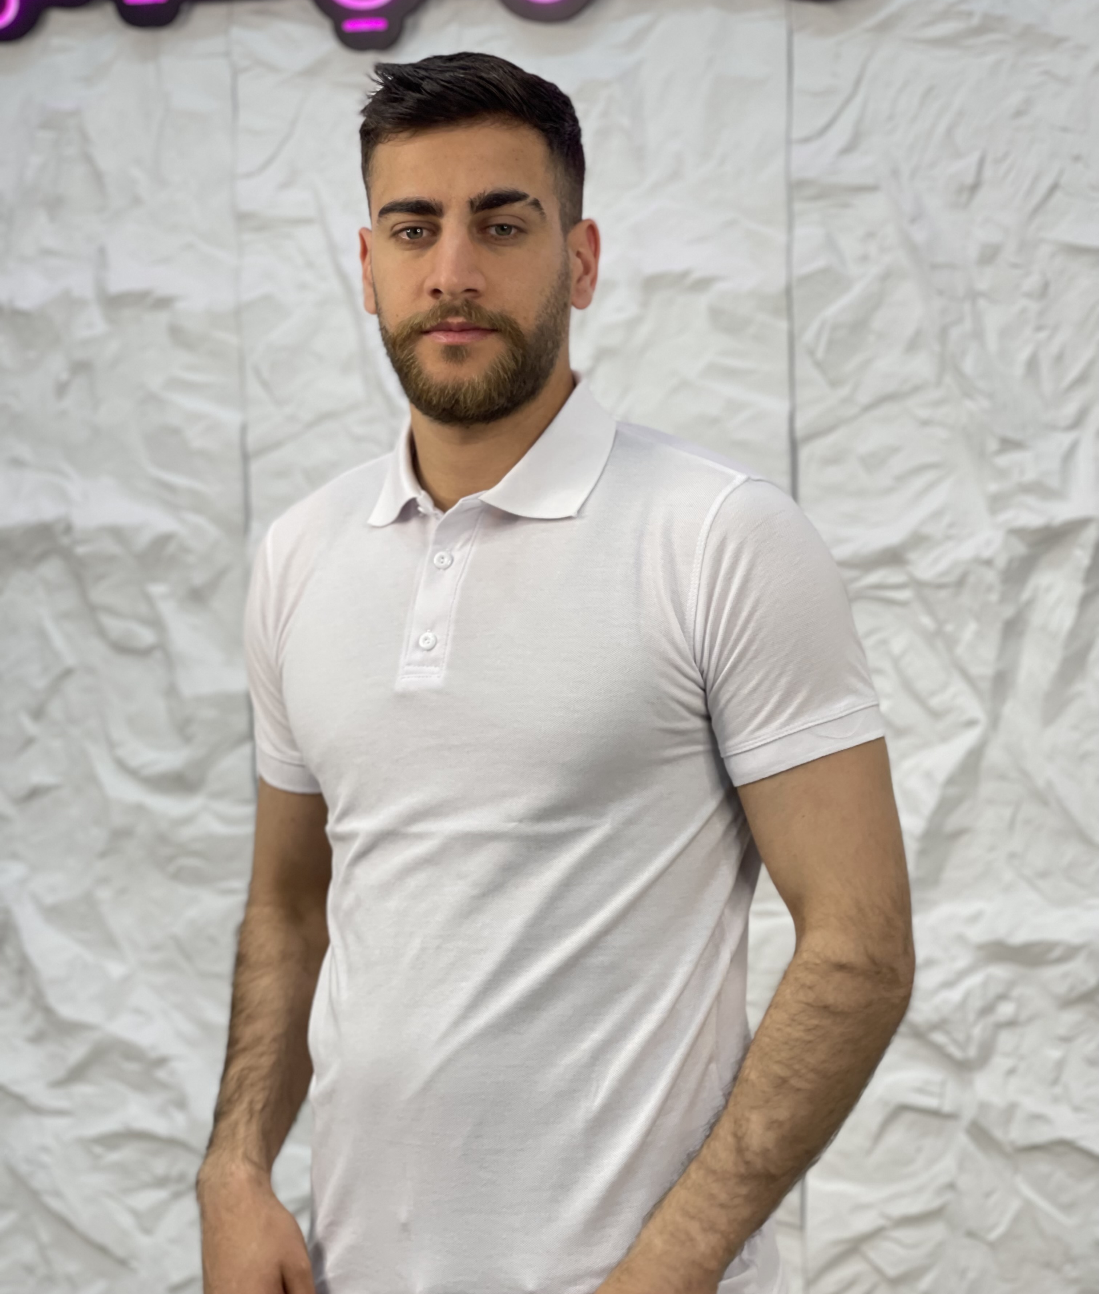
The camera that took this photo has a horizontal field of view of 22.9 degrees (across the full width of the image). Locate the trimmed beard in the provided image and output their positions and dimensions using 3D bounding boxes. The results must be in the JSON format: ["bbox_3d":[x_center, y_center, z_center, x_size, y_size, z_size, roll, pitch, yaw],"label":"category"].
[{"bbox_3d":[-0.054,-0.220,1.965,0.142,0.120,0.105,-1,3,9],"label":"trimmed beard"}]

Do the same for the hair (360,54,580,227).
[{"bbox_3d":[-0.058,-0.370,2.030,0.165,0.150,0.195,-1,3,9],"label":"hair"}]

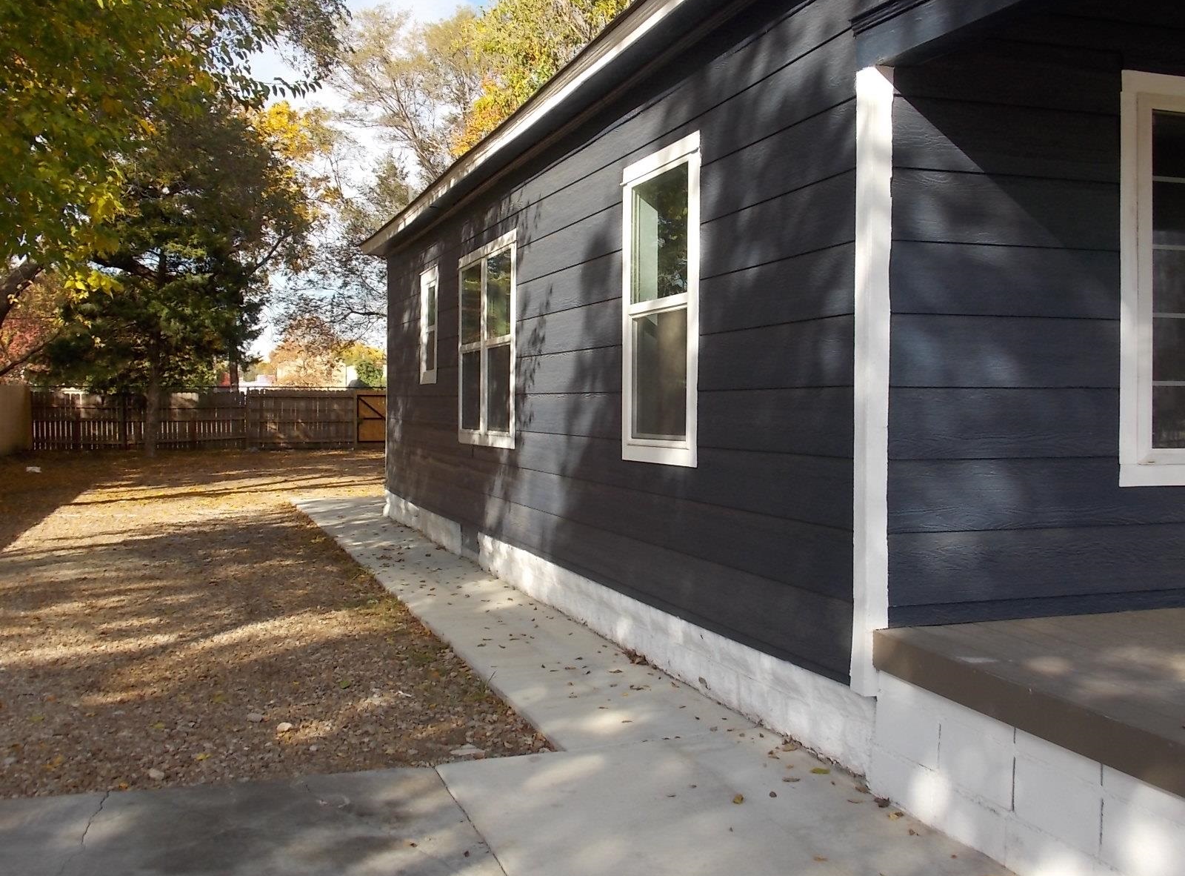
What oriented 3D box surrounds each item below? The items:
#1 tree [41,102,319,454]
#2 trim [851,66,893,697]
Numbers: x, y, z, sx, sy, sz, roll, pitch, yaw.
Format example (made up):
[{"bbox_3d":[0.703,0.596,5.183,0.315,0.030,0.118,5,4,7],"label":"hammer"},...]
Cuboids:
[{"bbox_3d":[-12.119,-4.720,34.200,7.700,10.264,7.200,0,2,-19],"label":"tree"},{"bbox_3d":[1.097,-0.209,4.562,0.103,2.429,0.095,0,2,-20],"label":"trim"}]

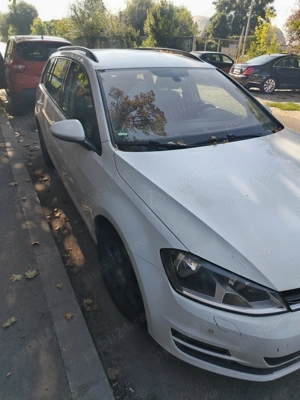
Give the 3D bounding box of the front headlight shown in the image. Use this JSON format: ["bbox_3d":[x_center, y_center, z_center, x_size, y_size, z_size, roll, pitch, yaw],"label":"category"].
[{"bbox_3d":[0.307,0.341,1.177,0.560,0.210,0.240,7,29,8],"label":"front headlight"}]

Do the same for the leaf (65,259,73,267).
[{"bbox_3d":[-0.642,0.498,2.197,0.070,0.020,0.080,-13,33,-24],"label":"leaf"}]

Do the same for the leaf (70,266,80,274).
[{"bbox_3d":[-0.572,0.541,2.127,0.080,0.020,0.080,-13,33,-24],"label":"leaf"}]

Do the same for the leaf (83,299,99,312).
[{"bbox_3d":[-0.407,0.714,1.878,0.120,0.020,0.072,24,36,33],"label":"leaf"}]

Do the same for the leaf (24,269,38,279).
[{"bbox_3d":[-0.852,0.525,1.979,0.090,0.015,0.080,12,30,16],"label":"leaf"}]

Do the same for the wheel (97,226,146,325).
[{"bbox_3d":[-0.118,0.451,1.740,0.210,0.630,0.630,-17,35,-31],"label":"wheel"}]

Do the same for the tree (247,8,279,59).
[{"bbox_3d":[5.944,-8.218,14.871,1.950,3.400,1.950,11,30,16],"label":"tree"}]

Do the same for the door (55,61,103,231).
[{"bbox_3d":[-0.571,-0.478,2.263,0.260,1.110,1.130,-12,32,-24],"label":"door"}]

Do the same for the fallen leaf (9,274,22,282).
[{"bbox_3d":[-0.943,0.540,1.946,0.088,0.015,0.070,20,34,28],"label":"fallen leaf"}]

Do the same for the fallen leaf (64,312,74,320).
[{"bbox_3d":[-0.480,0.690,1.649,0.060,0.018,0.060,-13,33,-24],"label":"fallen leaf"}]

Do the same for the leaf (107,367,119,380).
[{"bbox_3d":[-0.200,0.934,1.500,0.067,0.012,0.058,15,31,21],"label":"leaf"}]

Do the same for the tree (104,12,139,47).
[{"bbox_3d":[-2.122,-12.067,20.637,2.800,3.400,2.800,-1,30,-5],"label":"tree"}]

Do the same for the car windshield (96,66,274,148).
[{"bbox_3d":[0.298,-0.757,2.128,1.400,0.110,0.920,-13,61,-24],"label":"car windshield"}]

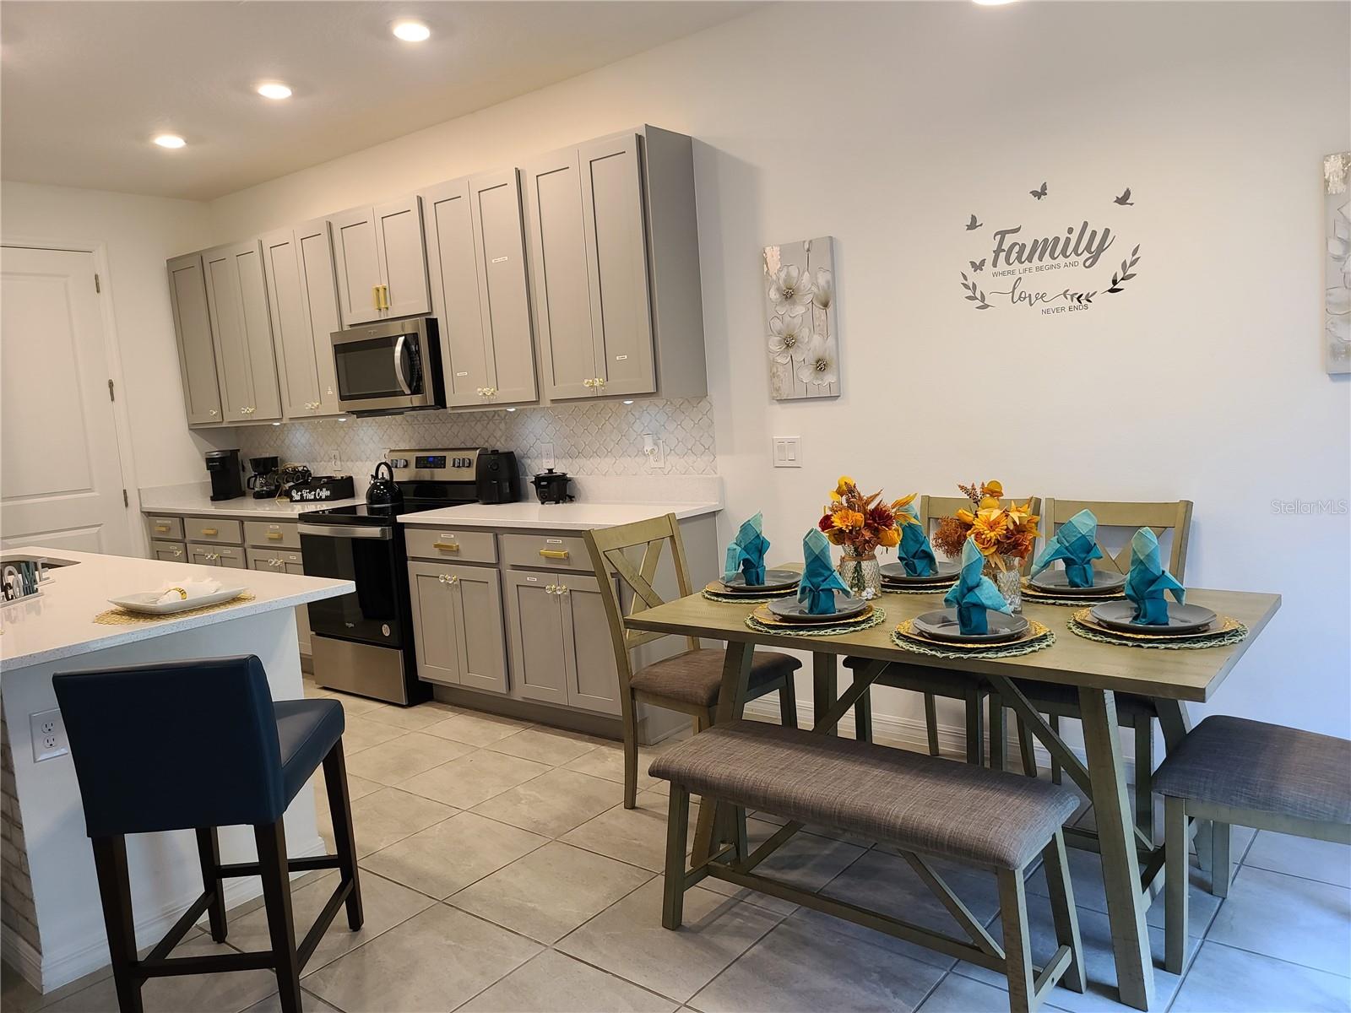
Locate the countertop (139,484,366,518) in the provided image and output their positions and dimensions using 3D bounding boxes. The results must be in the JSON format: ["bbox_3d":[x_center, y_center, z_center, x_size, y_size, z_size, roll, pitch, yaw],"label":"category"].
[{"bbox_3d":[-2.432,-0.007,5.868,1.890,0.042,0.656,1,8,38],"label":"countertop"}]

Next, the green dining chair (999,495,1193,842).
[{"bbox_3d":[1.291,0.486,3.035,0.470,0.960,0.550,2,9,44],"label":"green dining chair"}]

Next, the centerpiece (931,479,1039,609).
[{"bbox_3d":[0.836,0.107,2.633,0.267,0.343,0.247,1,8,37],"label":"centerpiece"}]

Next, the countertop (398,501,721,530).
[{"bbox_3d":[-0.543,0.037,4.365,1.370,0.037,0.656,1,8,38],"label":"countertop"}]

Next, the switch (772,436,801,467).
[{"bbox_3d":[0.453,-0.220,3.964,0.125,0.121,0.010,1,9,38],"label":"switch"}]

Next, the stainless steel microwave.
[{"bbox_3d":[-1.364,-0.719,5.071,0.765,0.430,0.430,1,8,37],"label":"stainless steel microwave"}]

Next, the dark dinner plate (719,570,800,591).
[{"bbox_3d":[0.275,0.239,3.091,0.268,0.025,0.268,-4,7,0],"label":"dark dinner plate"}]

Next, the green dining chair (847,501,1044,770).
[{"bbox_3d":[0.918,0.478,3.318,0.550,0.960,0.470,-10,9,-43],"label":"green dining chair"}]

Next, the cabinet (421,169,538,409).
[{"bbox_3d":[-0.782,-0.999,4.588,0.671,1.068,0.326,1,9,38],"label":"cabinet"}]

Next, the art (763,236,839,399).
[{"bbox_3d":[0.496,-0.723,3.812,0.307,0.602,0.027,1,8,38],"label":"art"}]

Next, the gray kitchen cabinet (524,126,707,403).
[{"bbox_3d":[-0.257,-0.987,4.181,0.659,1.068,0.326,1,9,38],"label":"gray kitchen cabinet"}]

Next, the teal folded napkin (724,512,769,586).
[{"bbox_3d":[0.231,0.133,3.058,0.140,0.230,0.100,-4,7,3],"label":"teal folded napkin"}]

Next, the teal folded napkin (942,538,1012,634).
[{"bbox_3d":[0.727,0.183,2.355,0.120,0.225,0.160,-10,9,-42],"label":"teal folded napkin"}]

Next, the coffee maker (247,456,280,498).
[{"bbox_3d":[-2.624,-0.185,6.221,0.180,0.260,0.150,-10,9,-43],"label":"coffee maker"}]

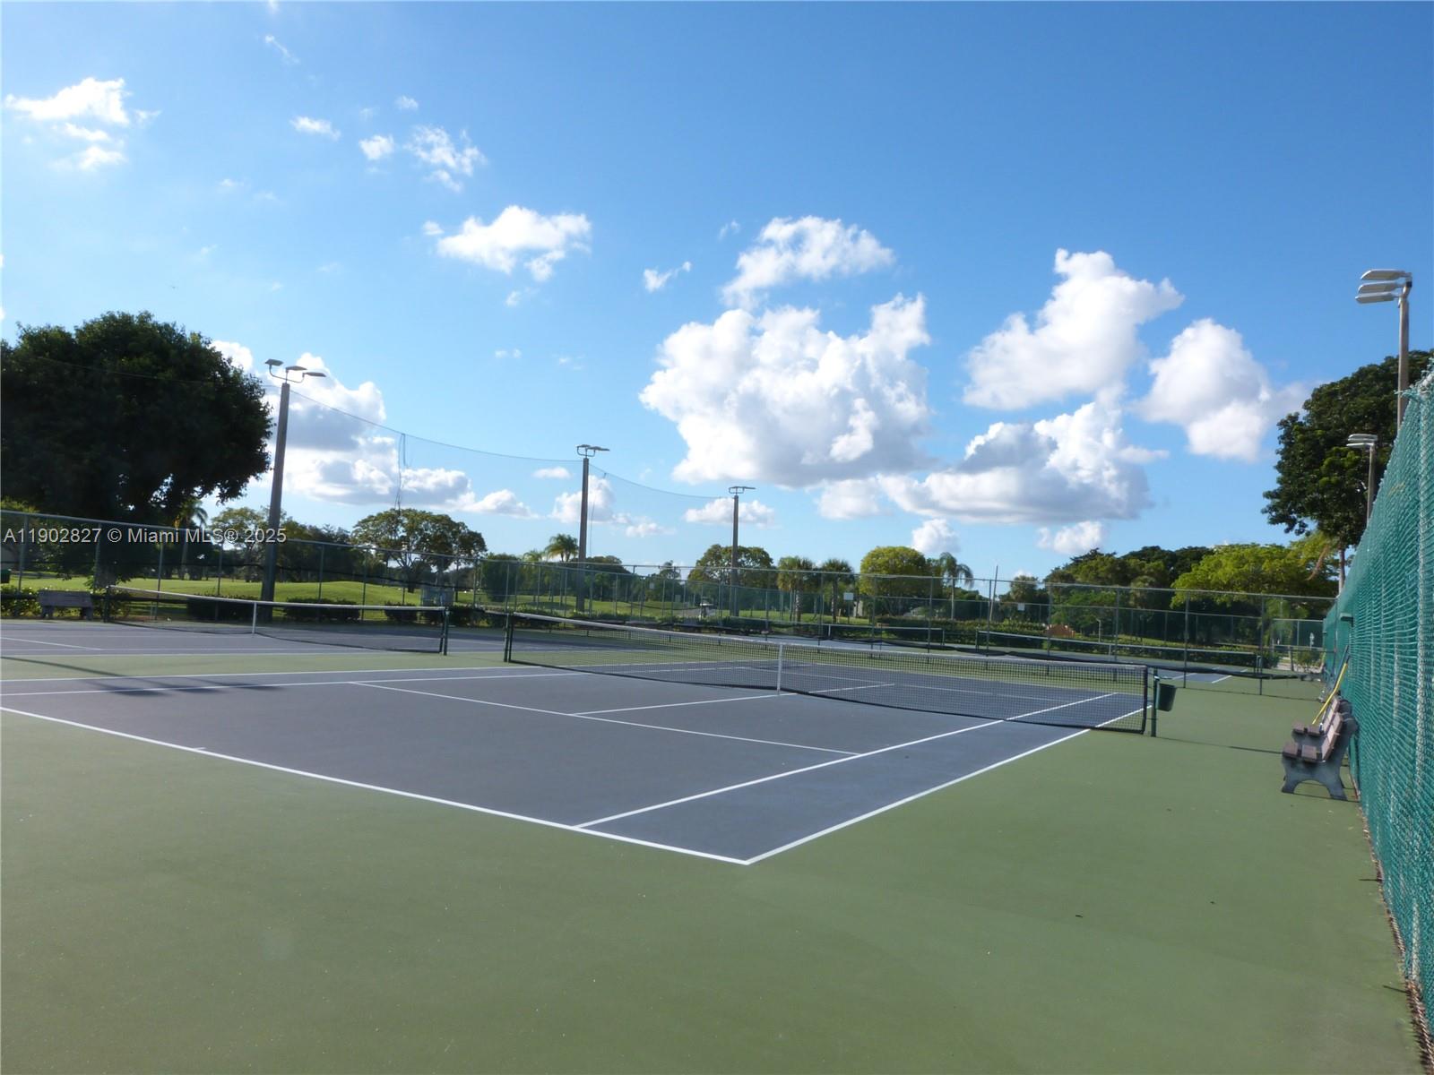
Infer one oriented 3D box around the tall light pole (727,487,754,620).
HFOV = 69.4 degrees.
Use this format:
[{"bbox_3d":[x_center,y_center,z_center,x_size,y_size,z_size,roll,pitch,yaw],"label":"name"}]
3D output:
[{"bbox_3d":[1.708,1.374,69.603,1.200,9.750,2.000,1,-4,29],"label":"tall light pole"}]

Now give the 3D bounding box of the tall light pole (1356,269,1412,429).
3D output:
[{"bbox_3d":[14.023,-0.862,22.056,1.200,9.750,2.000,1,-4,29],"label":"tall light pole"}]

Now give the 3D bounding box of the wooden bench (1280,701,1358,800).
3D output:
[{"bbox_3d":[6.739,2.387,11.658,0.680,0.870,1.800,1,-4,29],"label":"wooden bench"}]

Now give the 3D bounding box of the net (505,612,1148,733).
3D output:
[{"bbox_3d":[1.128,2.407,19.451,12.750,1.070,0.150,1,-4,29],"label":"net"}]

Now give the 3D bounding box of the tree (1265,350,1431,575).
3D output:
[{"bbox_3d":[27.536,-0.833,44.000,9.000,14.000,9.000,1,-4,32],"label":"tree"}]

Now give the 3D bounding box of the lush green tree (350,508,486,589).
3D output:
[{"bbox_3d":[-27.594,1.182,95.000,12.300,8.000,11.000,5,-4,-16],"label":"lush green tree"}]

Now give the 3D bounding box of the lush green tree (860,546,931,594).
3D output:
[{"bbox_3d":[15.374,3.951,88.000,6.500,7.000,6.500,3,-4,10],"label":"lush green tree"}]

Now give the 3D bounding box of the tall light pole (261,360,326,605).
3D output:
[{"bbox_3d":[-16.989,-1.860,40.659,1.200,9.750,2.000,1,-4,29],"label":"tall light pole"}]

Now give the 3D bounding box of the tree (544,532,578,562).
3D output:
[{"bbox_3d":[-17.849,3.700,120.000,4.200,8.200,4.200,4,-4,-8],"label":"tree"}]

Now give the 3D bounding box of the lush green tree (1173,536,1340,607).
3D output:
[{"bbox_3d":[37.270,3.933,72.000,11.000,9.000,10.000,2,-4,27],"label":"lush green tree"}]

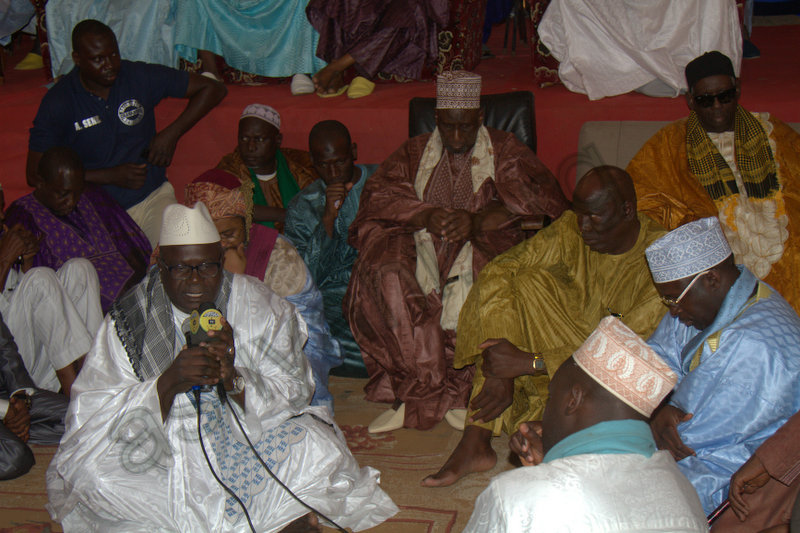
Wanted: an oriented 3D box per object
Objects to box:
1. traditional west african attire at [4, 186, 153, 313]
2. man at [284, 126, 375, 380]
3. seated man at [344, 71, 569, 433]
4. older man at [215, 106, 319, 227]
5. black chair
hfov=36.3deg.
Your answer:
[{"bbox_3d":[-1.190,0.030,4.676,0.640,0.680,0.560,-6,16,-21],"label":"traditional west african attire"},{"bbox_3d":[-0.270,-0.073,4.795,0.540,0.940,0.640,4,15,14],"label":"man"},{"bbox_3d":[0.212,-0.137,4.582,0.820,1.220,0.850,2,11,8],"label":"seated man"},{"bbox_3d":[-0.550,-0.142,5.004,0.560,0.970,0.620,-1,15,-2],"label":"older man"},{"bbox_3d":[0.260,-0.151,4.857,0.600,1.060,0.660,3,15,10],"label":"black chair"}]

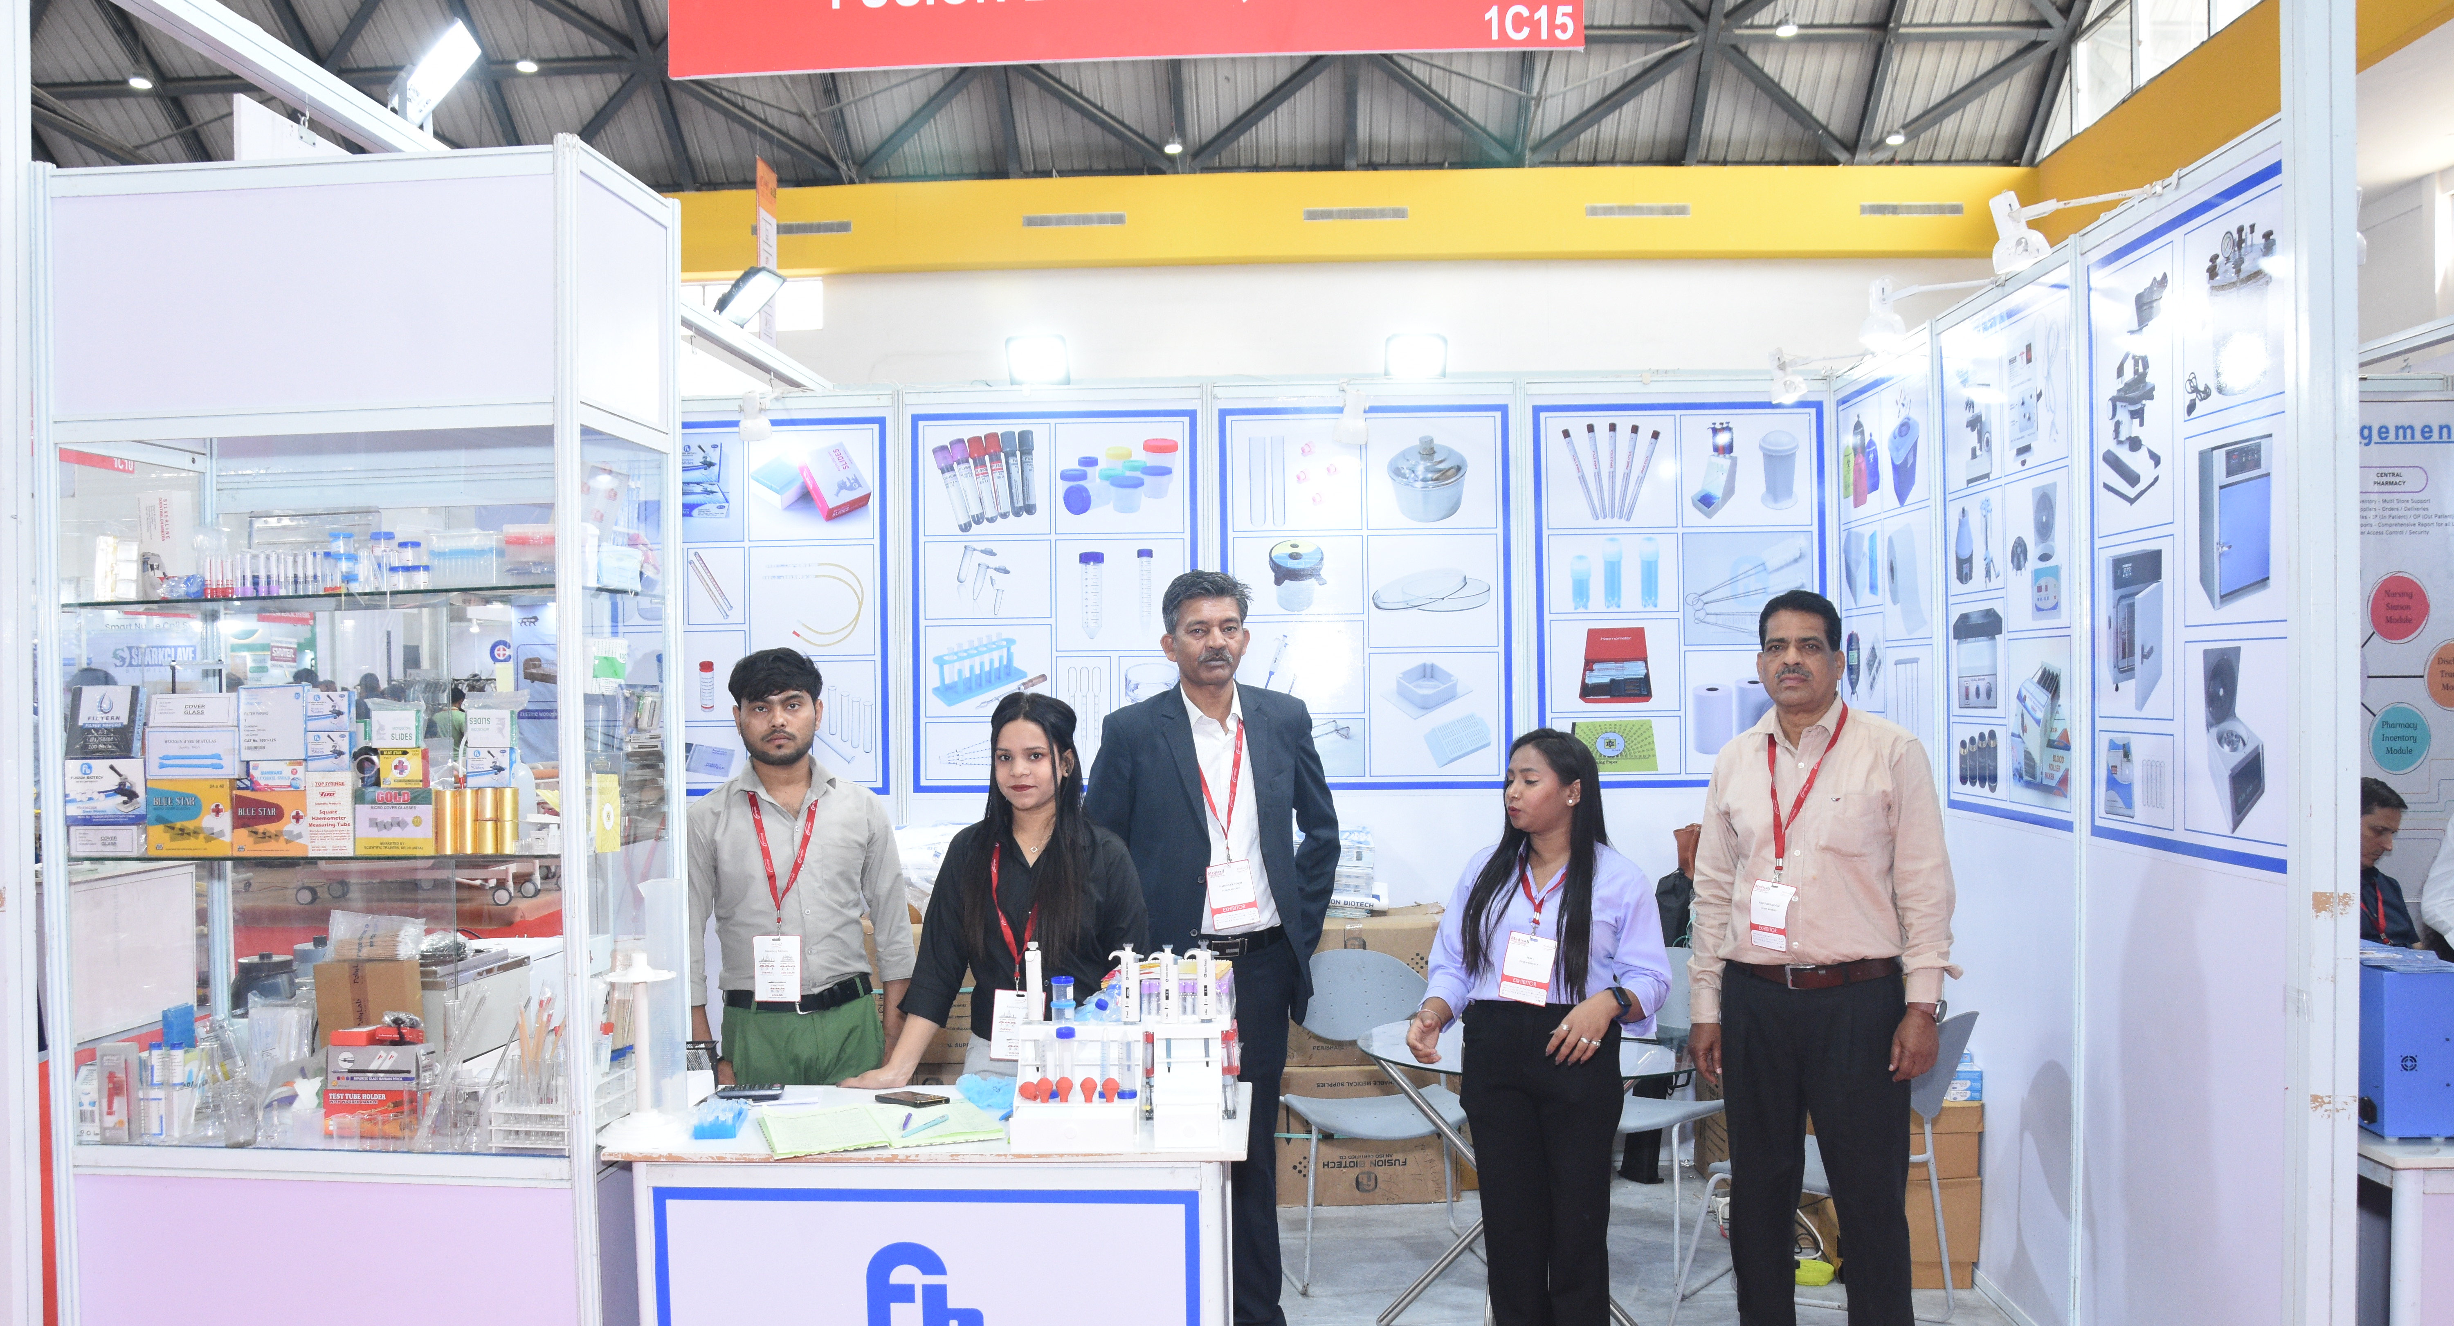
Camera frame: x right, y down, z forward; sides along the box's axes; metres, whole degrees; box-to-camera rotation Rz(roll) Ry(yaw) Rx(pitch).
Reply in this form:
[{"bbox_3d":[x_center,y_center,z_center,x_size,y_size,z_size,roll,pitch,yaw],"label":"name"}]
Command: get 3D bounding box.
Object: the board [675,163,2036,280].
[{"bbox_3d":[1.520,-5.270,22.000,16.400,1.100,0.400,-1,0,3],"label":"board"}]

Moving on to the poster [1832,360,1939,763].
[{"bbox_3d":[1.904,-0.212,5.365,0.012,1.220,0.920,0,0,3],"label":"poster"}]

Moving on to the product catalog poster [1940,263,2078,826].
[{"bbox_3d":[1.900,-0.230,4.420,0.020,1.240,0.930,-1,0,3],"label":"product catalog poster"}]

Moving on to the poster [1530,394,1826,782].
[{"bbox_3d":[1.430,-0.237,5.830,0.930,1.235,0.020,-1,0,3],"label":"poster"}]

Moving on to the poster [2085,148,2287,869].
[{"bbox_3d":[1.855,-0.250,3.500,0.020,1.240,0.930,-1,0,3],"label":"poster"}]

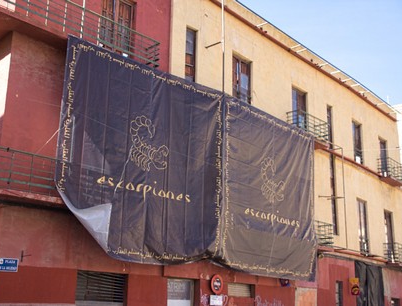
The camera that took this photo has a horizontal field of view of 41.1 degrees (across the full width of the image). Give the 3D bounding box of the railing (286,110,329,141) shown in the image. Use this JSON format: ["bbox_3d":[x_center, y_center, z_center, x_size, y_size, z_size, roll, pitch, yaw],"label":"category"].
[{"bbox_3d":[4.506,-0.978,22.492,0.627,0.941,2.296,-13,-21,40],"label":"railing"}]

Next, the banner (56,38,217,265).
[{"bbox_3d":[-1.354,0.179,14.785,0.300,5.488,5.914,-13,-21,40],"label":"banner"}]

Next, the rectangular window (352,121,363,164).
[{"bbox_3d":[7.812,-0.504,26.841,0.130,2.150,1.187,-13,-21,40],"label":"rectangular window"}]

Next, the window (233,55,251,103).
[{"bbox_3d":[1.541,-2.558,20.073,0.130,2.128,1.221,-13,-21,40],"label":"window"}]

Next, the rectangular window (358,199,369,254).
[{"bbox_3d":[7.765,3.520,25.719,0.130,2.576,1.154,-13,-21,40],"label":"rectangular window"}]

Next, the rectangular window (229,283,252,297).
[{"bbox_3d":[1.305,4.592,17.937,0.120,0.403,1.400,-13,-21,40],"label":"rectangular window"}]

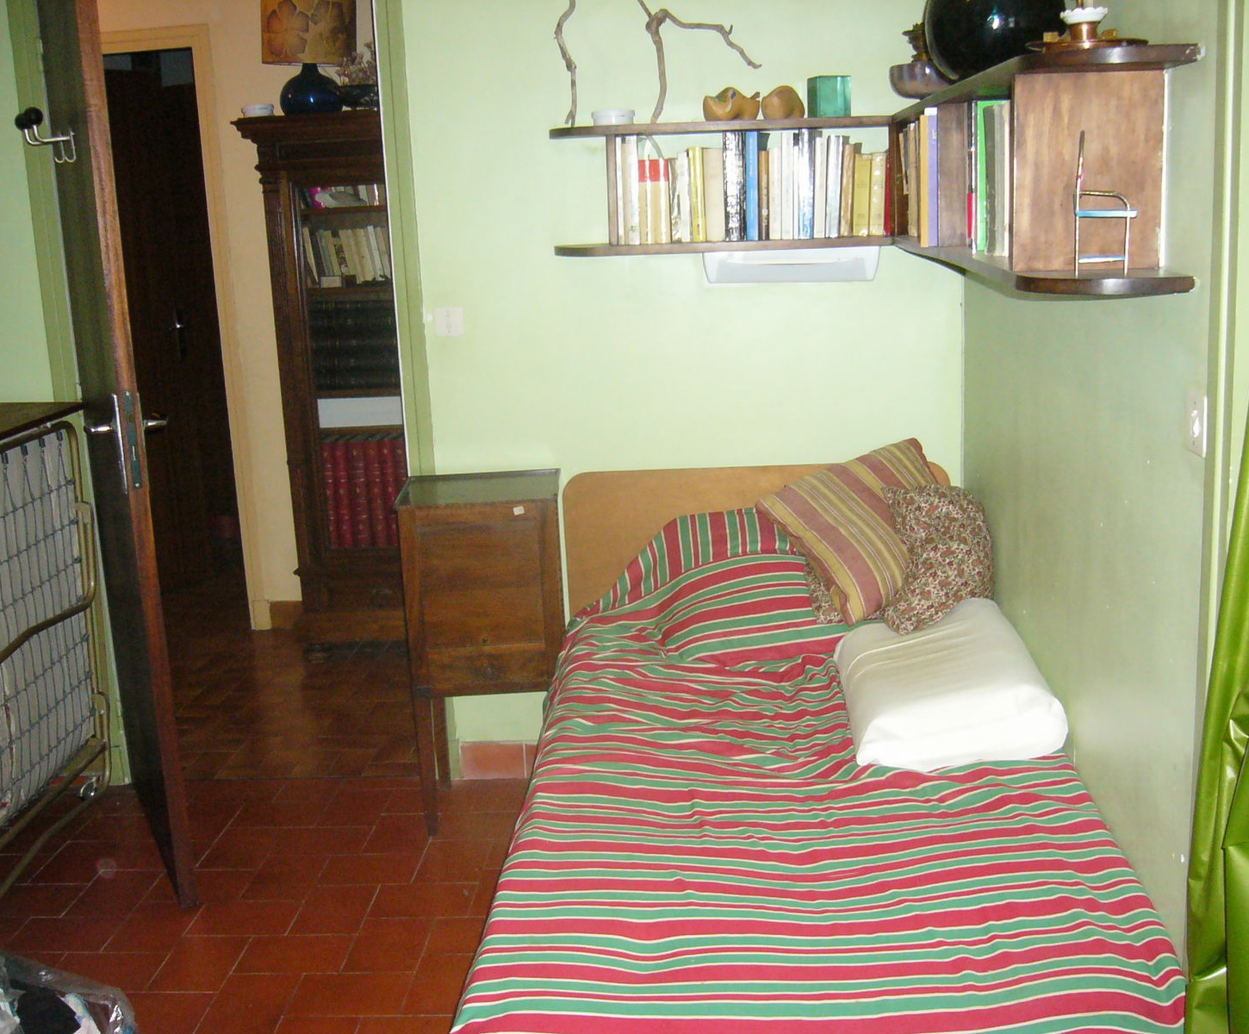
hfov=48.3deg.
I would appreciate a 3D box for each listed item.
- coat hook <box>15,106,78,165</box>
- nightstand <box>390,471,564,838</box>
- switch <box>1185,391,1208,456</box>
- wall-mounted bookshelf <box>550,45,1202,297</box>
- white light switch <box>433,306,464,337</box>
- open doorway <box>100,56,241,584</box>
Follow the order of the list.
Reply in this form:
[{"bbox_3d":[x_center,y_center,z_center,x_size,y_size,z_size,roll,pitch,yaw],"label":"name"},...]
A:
[{"bbox_3d":[-1.267,-0.827,3.040,0.095,0.115,0.170,-8,13,-25],"label":"coat hook"},{"bbox_3d":[-0.320,0.328,3.365,0.352,0.797,0.335,-2,12,3],"label":"nightstand"},{"bbox_3d":[0.696,-0.114,1.696,0.011,0.075,0.070,-2,12,4],"label":"switch"},{"bbox_3d":[0.284,-0.592,2.492,0.960,0.295,1.620,-2,12,3],"label":"wall-mounted bookshelf"},{"bbox_3d":[-0.425,-0.473,3.371,0.073,0.077,0.014,-2,12,3],"label":"white light switch"},{"bbox_3d":[-1.768,-0.582,4.964,0.750,2.030,0.120,-2,12,3],"label":"open doorway"}]

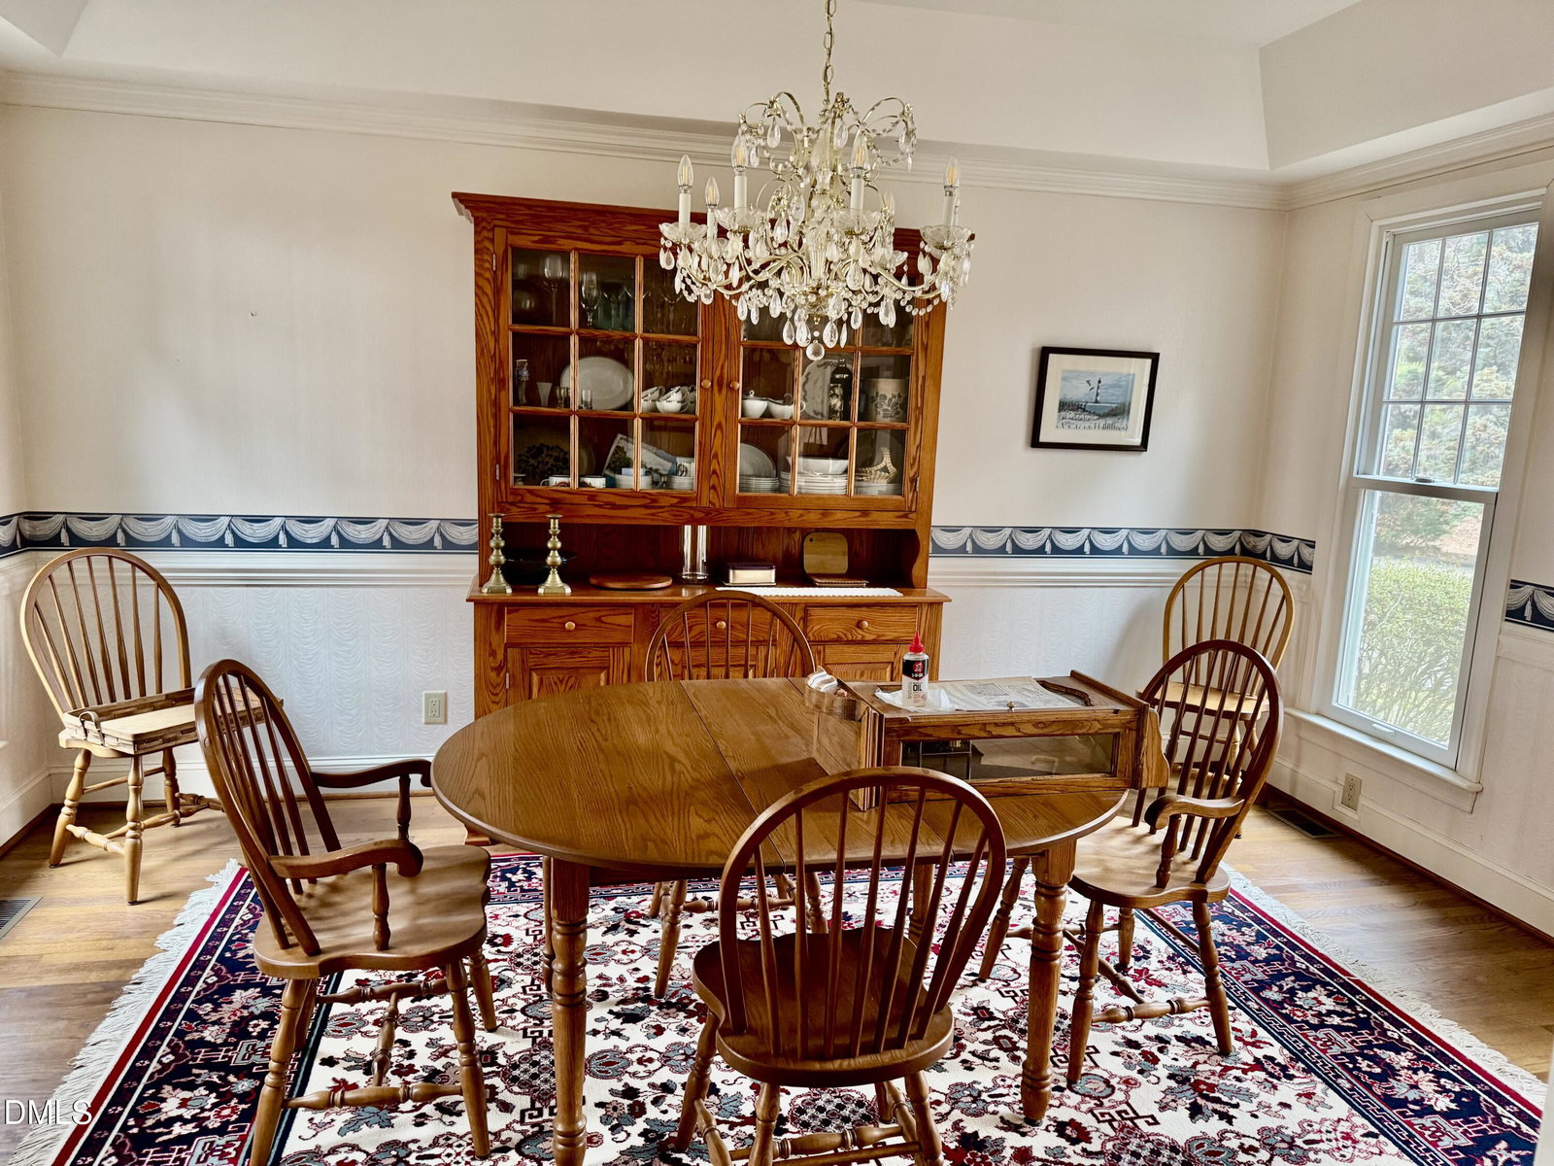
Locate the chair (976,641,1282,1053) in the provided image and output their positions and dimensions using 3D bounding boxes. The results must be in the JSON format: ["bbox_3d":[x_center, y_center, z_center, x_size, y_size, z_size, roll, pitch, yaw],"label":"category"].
[{"bbox_3d":[0.881,0.627,2.679,0.545,0.980,0.560,0,10,-15],"label":"chair"}]

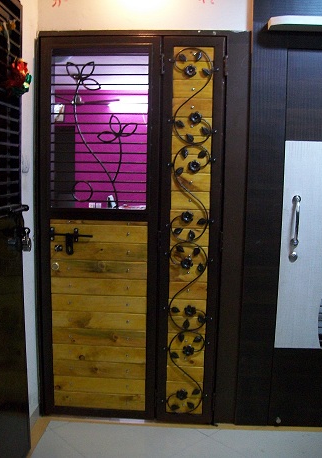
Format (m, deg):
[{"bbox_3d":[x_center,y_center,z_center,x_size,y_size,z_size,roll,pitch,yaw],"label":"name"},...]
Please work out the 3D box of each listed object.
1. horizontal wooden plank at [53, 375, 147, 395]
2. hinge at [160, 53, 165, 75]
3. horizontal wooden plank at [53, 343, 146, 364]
[{"bbox_3d":[-0.340,0.858,2.492,0.508,0.093,0.022,1,6,4],"label":"horizontal wooden plank"},{"bbox_3d":[0.007,-0.855,2.329,0.024,0.105,0.020,1,6,3],"label":"hinge"},{"bbox_3d":[-0.344,0.700,2.529,0.526,0.091,0.020,1,6,3],"label":"horizontal wooden plank"}]

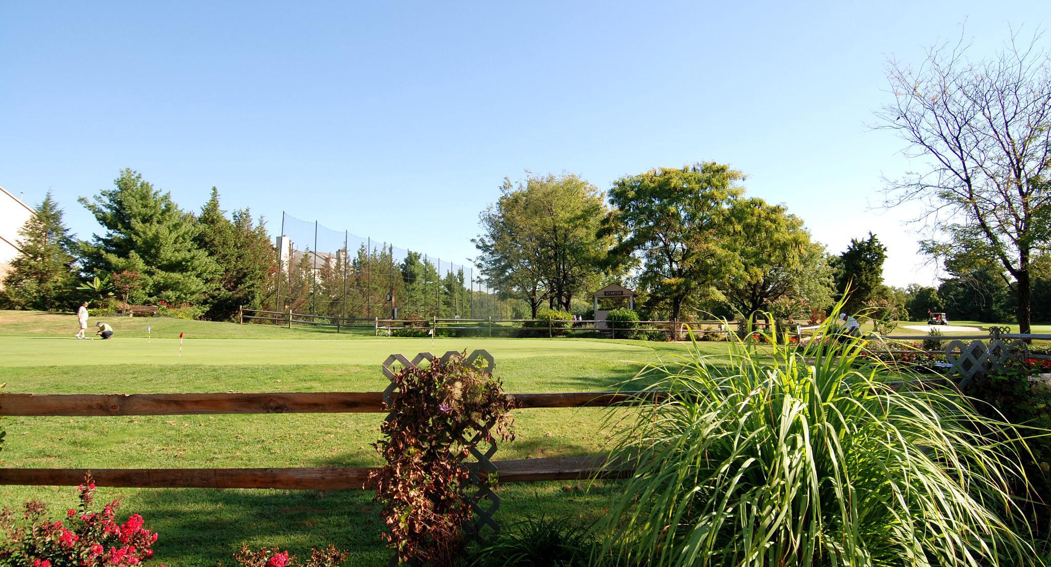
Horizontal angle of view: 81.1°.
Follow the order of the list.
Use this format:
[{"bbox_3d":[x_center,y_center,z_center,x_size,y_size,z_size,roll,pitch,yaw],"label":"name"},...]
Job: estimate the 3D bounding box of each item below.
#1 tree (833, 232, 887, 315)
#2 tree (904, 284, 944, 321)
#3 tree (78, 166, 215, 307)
[{"bbox_3d":[35.410,-0.780,65.000,5.740,9.380,5.160,0,-2,0],"label":"tree"},{"bbox_3d":[79.190,3.830,122.000,8.810,7.330,7.930,0,-2,0],"label":"tree"},{"bbox_3d":[-25.860,-2.860,42.000,9.320,9.880,8.390,0,-2,0],"label":"tree"}]

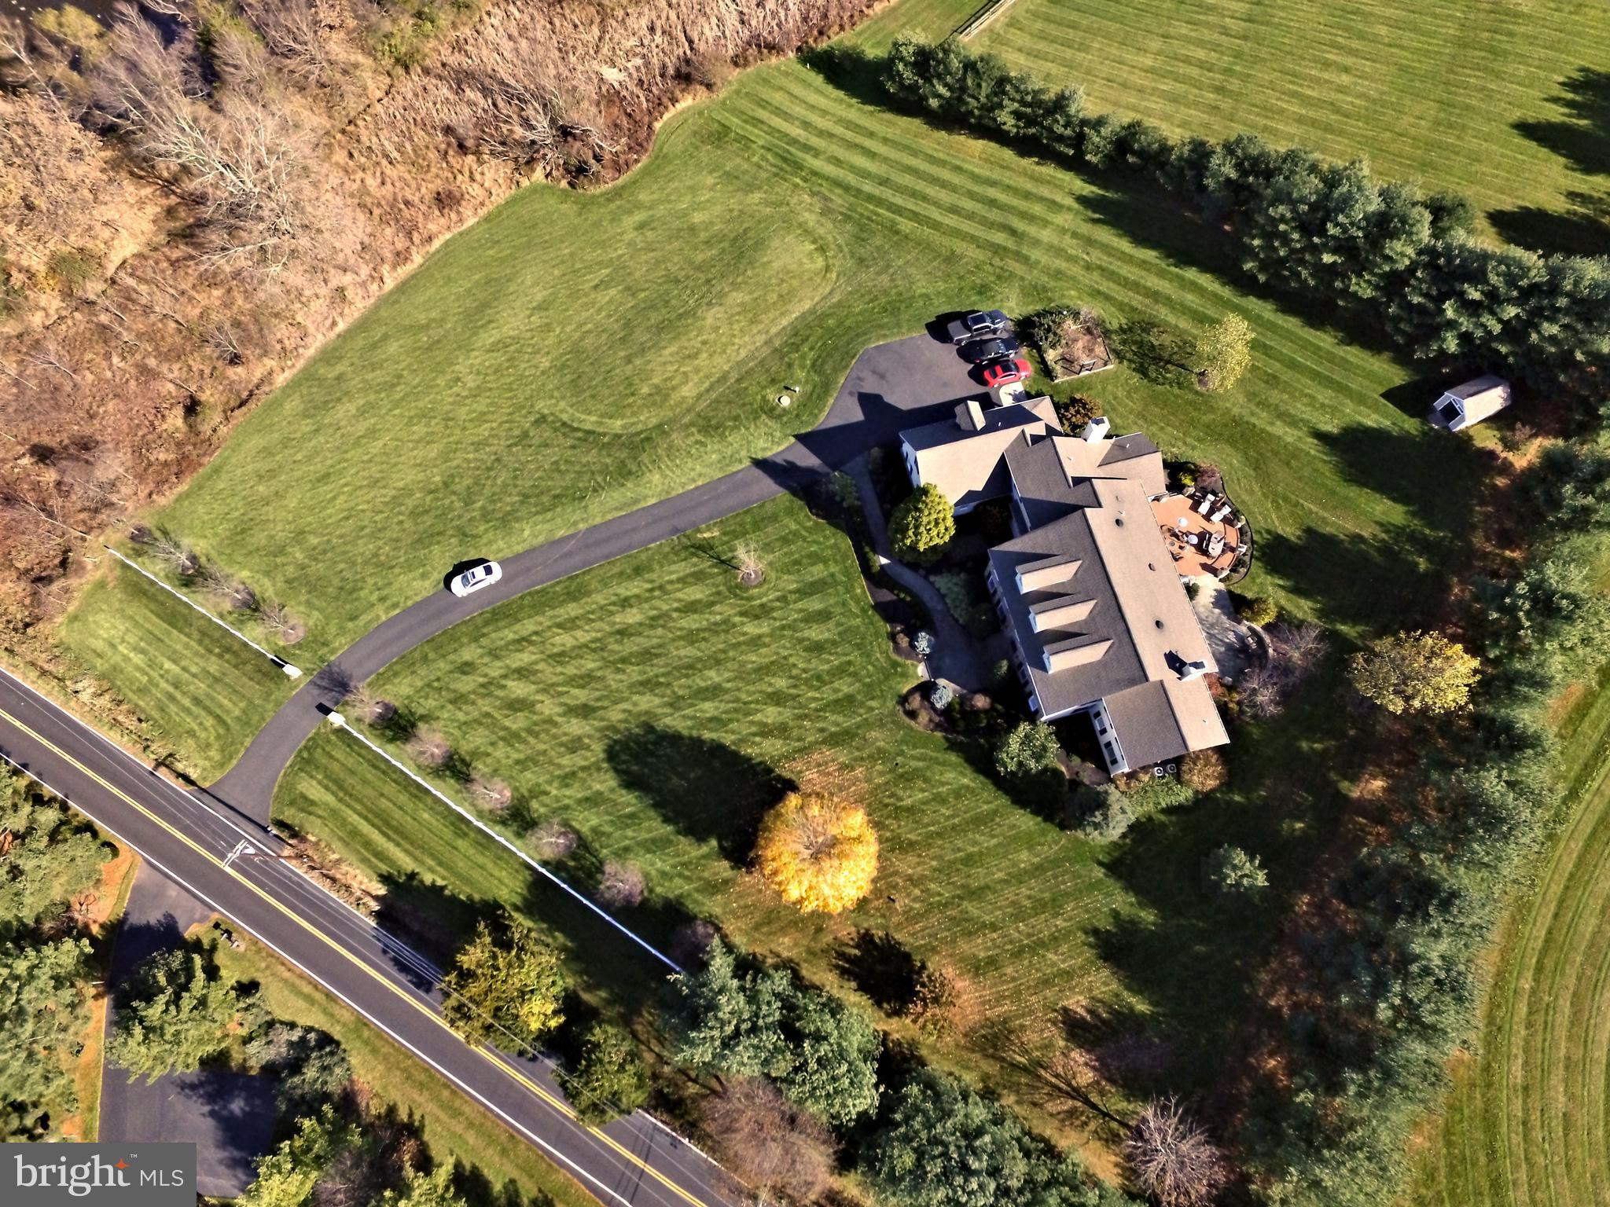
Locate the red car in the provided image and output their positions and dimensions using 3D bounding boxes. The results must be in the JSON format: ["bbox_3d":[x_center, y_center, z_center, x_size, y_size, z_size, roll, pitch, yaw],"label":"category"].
[{"bbox_3d":[19.954,-22.910,91.529,4.420,1.300,1.840,-17,72,-3],"label":"red car"}]

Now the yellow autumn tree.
[{"bbox_3d":[1.006,19.478,72.996,9.400,11.600,9.400,0,70,0],"label":"yellow autumn tree"}]

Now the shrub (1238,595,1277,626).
[{"bbox_3d":[40.544,0.769,83.088,2.900,2.000,2.900,0,70,0],"label":"shrub"}]

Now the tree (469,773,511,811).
[{"bbox_3d":[-27.062,16.440,80.515,3.500,4.600,3.500,-1,72,3],"label":"tree"}]

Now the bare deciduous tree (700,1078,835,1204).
[{"bbox_3d":[-2.880,41.320,72.070,10.000,9.500,9.200,0,72,1],"label":"bare deciduous tree"}]

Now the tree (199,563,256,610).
[{"bbox_3d":[-55.040,-1.349,88.483,4.200,4.800,4.200,-1,72,3],"label":"tree"}]

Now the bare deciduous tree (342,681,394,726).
[{"bbox_3d":[-39.980,9.210,85.750,4.200,4.900,4.100,0,72,1],"label":"bare deciduous tree"}]

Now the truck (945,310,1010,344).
[{"bbox_3d":[17.532,-27.880,93.737,5.950,1.900,2.000,-18,71,-7],"label":"truck"}]

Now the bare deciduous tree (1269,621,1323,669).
[{"bbox_3d":[42.240,3.700,80.206,4.200,4.400,4.200,-1,72,3],"label":"bare deciduous tree"}]

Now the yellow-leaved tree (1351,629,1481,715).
[{"bbox_3d":[47.690,5.590,73.660,8.000,9.500,7.400,0,72,1],"label":"yellow-leaved tree"}]

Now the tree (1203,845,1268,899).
[{"bbox_3d":[34.535,21.616,74.927,4.500,5.000,4.500,-1,72,3],"label":"tree"}]

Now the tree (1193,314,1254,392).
[{"bbox_3d":[37.210,-22.120,83.300,5.200,6.400,5.200,0,72,1],"label":"tree"}]

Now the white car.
[{"bbox_3d":[-30.441,-2.229,86.393,4.850,1.450,1.830,-22,71,-8],"label":"white car"}]

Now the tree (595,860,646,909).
[{"bbox_3d":[-15.317,23.433,77.571,4.000,4.600,4.000,-1,72,3],"label":"tree"}]

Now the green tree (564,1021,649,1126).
[{"bbox_3d":[-15.730,37.540,74.730,7.000,9.000,7.400,0,72,1],"label":"green tree"}]

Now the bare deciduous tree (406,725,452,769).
[{"bbox_3d":[-34.050,13.060,84.500,4.000,4.800,4.000,0,72,1],"label":"bare deciduous tree"}]

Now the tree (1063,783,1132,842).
[{"bbox_3d":[24.239,17.370,76.704,5.000,4.800,5.000,-1,72,3],"label":"tree"}]

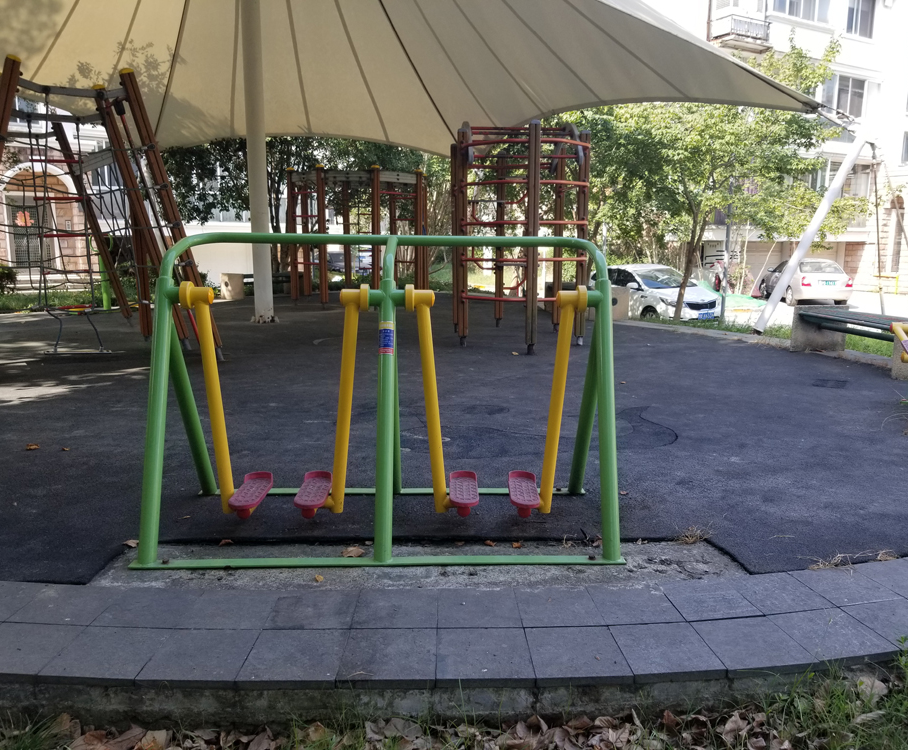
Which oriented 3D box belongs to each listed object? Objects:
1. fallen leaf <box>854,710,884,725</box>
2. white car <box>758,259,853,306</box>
[{"bbox_3d":[1.235,1.020,2.237,0.082,0.024,0.042,0,10,0],"label":"fallen leaf"},{"bbox_3d":[11.441,-3.092,24.734,1.700,1.450,4.350,1,10,3],"label":"white car"}]

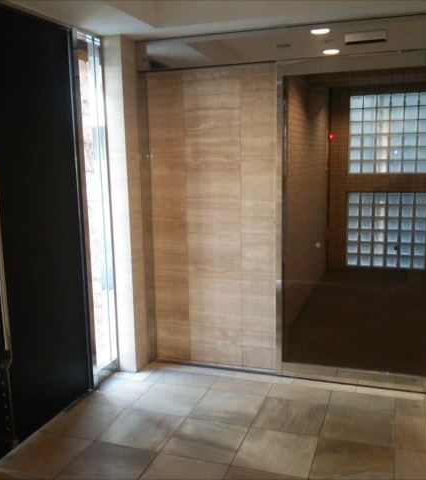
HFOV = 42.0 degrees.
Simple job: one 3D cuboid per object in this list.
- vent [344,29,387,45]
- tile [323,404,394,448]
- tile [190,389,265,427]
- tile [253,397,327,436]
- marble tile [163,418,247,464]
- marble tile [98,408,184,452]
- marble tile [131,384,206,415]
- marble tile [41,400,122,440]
[{"bbox_3d":[0.918,-1.227,3.341,0.240,0.066,0.060,2,11,19],"label":"vent"},{"bbox_3d":[0.855,1.087,3.242,0.400,0.020,0.407,2,11,19],"label":"tile"},{"bbox_3d":[0.098,1.057,3.496,0.400,0.020,0.407,2,11,19],"label":"tile"},{"bbox_3d":[0.476,1.072,3.369,0.400,0.020,0.407,2,11,19],"label":"tile"},{"bbox_3d":[-0.033,1.127,3.116,0.400,0.020,0.407,2,11,19],"label":"marble tile"},{"bbox_3d":[-0.411,1.112,3.244,0.400,0.020,0.407,2,11,19],"label":"marble tile"},{"bbox_3d":[-0.281,1.042,3.623,0.400,0.020,0.407,2,11,19],"label":"marble tile"},{"bbox_3d":[-0.766,1.098,3.362,0.348,0.020,0.407,2,11,19],"label":"marble tile"}]

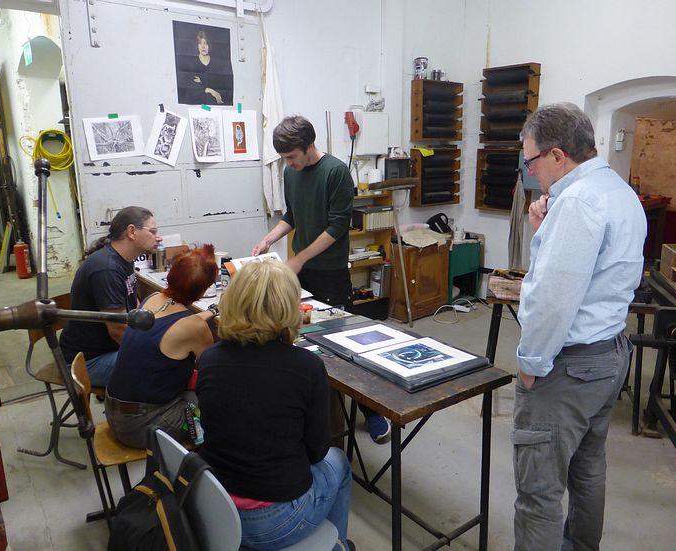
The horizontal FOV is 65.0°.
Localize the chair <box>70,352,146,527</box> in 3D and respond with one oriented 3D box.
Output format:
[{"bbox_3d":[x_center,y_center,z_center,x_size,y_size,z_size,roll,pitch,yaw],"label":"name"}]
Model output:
[{"bbox_3d":[-0.746,0.662,2.116,0.490,0.810,0.400,-8,15,-28],"label":"chair"}]

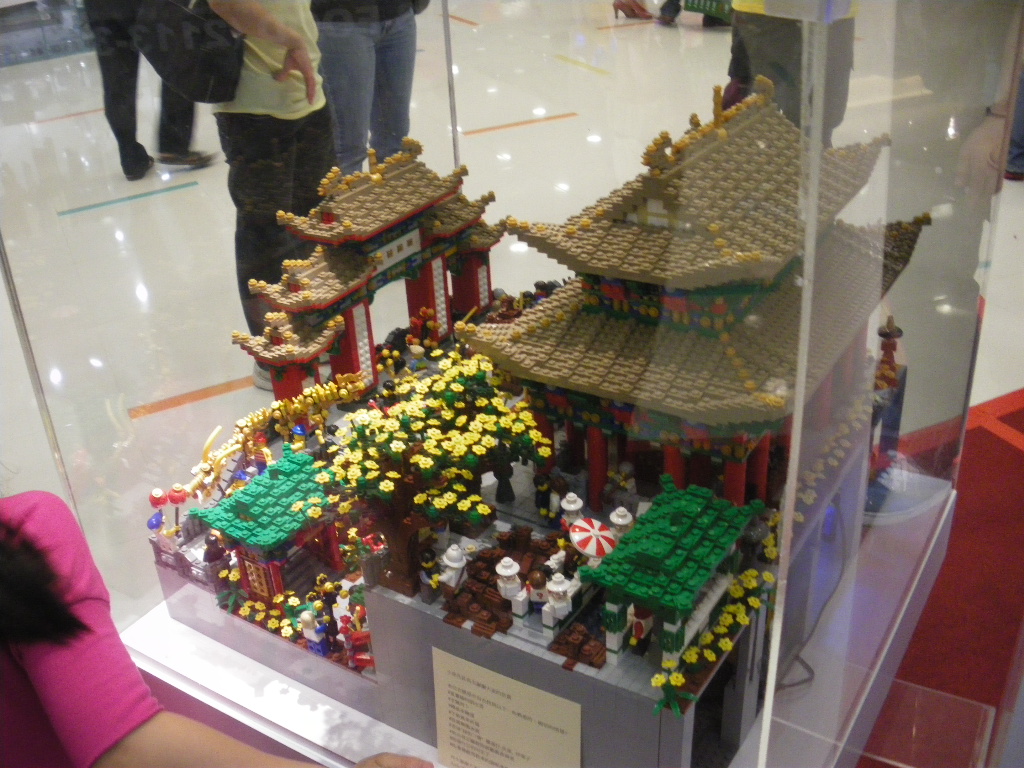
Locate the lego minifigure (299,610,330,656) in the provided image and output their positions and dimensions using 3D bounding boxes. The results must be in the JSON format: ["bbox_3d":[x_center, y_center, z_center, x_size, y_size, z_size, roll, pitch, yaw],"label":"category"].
[{"bbox_3d":[-0.162,0.201,0.868,0.021,0.041,0.016,14,33,30],"label":"lego minifigure"}]

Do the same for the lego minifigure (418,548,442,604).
[{"bbox_3d":[-0.057,0.133,0.744,0.014,0.041,0.019,15,35,29],"label":"lego minifigure"}]

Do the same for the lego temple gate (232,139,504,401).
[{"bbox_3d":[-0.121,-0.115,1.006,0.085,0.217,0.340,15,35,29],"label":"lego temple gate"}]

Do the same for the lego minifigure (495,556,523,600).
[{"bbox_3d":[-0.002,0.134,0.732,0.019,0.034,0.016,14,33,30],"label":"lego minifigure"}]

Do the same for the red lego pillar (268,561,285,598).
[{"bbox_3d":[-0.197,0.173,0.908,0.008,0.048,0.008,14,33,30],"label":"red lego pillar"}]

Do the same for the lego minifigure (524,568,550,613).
[{"bbox_3d":[0.018,0.144,0.732,0.020,0.038,0.015,14,33,30],"label":"lego minifigure"}]

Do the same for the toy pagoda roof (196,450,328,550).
[{"bbox_3d":[-0.202,0.090,0.911,0.092,0.028,0.120,14,33,30],"label":"toy pagoda roof"}]

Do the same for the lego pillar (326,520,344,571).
[{"bbox_3d":[-0.153,0.139,0.928,0.009,0.053,0.009,15,35,29],"label":"lego pillar"}]

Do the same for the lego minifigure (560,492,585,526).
[{"bbox_3d":[0.045,0.102,0.786,0.020,0.043,0.016,2,31,9],"label":"lego minifigure"}]

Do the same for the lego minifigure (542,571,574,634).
[{"bbox_3d":[0.030,0.145,0.715,0.020,0.041,0.016,14,33,30],"label":"lego minifigure"}]

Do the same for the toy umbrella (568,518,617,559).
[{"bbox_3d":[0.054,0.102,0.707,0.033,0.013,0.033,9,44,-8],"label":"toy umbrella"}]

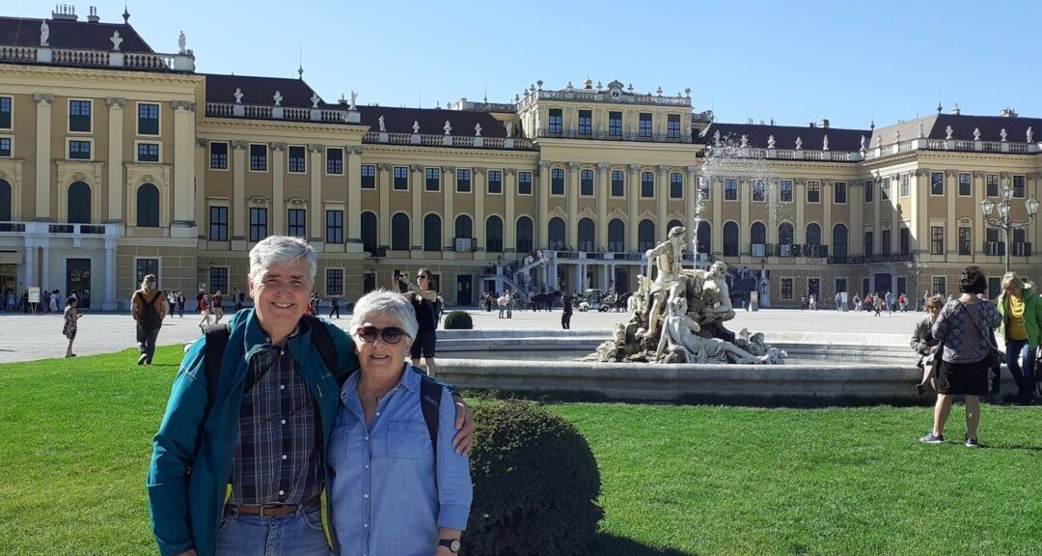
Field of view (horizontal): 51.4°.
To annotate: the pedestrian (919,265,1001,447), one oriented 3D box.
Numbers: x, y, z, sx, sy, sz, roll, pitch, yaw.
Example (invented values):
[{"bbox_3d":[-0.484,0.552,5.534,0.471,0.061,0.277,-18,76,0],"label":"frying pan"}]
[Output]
[{"bbox_3d":[4.001,0.710,9.850,0.640,1.630,0.450,0,-1,14],"label":"pedestrian"}]

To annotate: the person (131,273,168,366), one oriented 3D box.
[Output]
[{"bbox_3d":[-7.170,0.795,20.900,0.680,1.780,0.520,0,-1,-17],"label":"person"}]

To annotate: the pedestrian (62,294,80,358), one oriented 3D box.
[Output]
[{"bbox_3d":[-11.348,1.203,27.300,0.450,1.570,0.470,0,-1,-26],"label":"pedestrian"}]

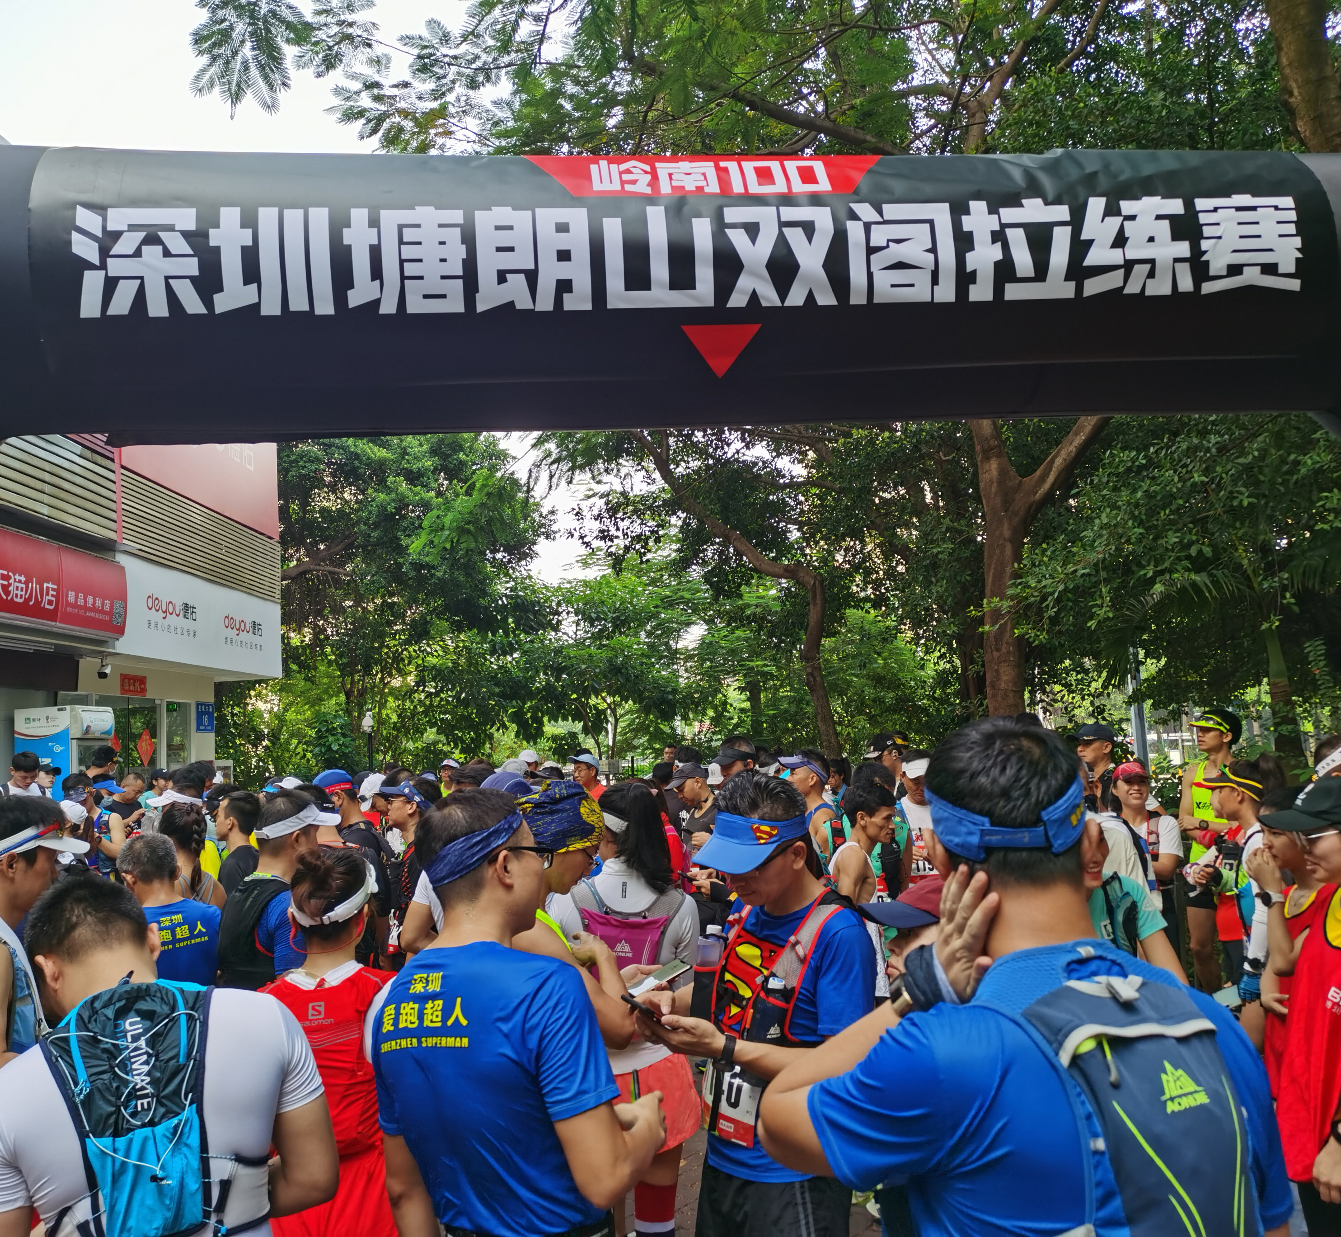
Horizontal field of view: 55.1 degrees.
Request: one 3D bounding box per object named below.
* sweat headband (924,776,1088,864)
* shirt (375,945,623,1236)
[{"bbox_3d":[0.377,0.216,1.460,0.175,0.085,0.260,-6,2,7],"label":"sweat headband"},{"bbox_3d":[-0.287,0.741,2.100,0.460,0.490,0.290,-8,-8,40],"label":"shirt"}]

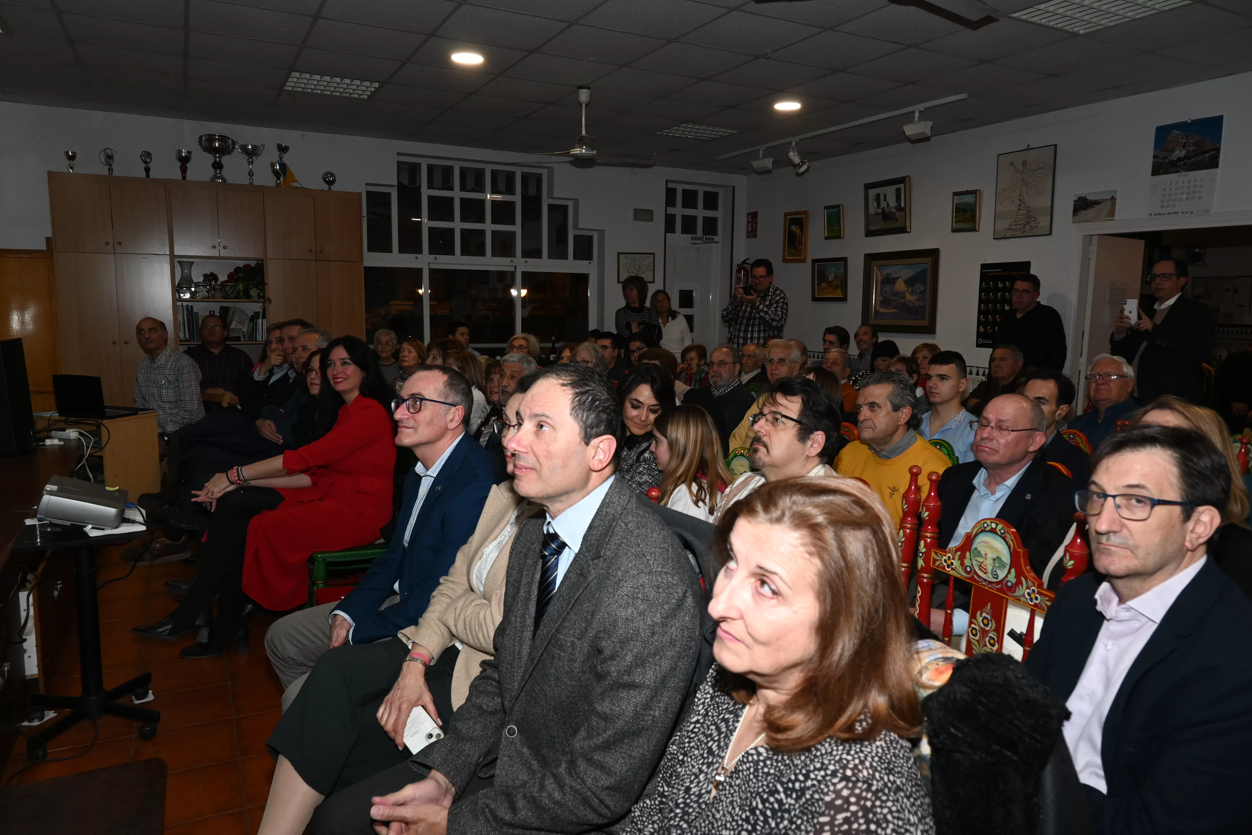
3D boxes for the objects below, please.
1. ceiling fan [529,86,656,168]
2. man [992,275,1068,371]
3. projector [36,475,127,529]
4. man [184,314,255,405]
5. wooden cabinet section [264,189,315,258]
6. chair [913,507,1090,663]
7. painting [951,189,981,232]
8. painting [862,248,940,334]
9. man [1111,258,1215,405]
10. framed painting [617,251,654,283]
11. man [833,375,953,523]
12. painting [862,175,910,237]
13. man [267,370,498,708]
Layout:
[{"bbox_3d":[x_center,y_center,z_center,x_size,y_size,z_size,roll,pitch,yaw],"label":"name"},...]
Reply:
[{"bbox_3d":[-0.280,-2.013,5.650,1.060,0.480,1.000,0,8,-5],"label":"ceiling fan"},{"bbox_3d":[3.012,-0.240,6.322,0.330,1.674,0.520,-6,10,-39],"label":"man"},{"bbox_3d":[-1.772,0.281,2.732,0.220,0.083,0.275,14,1,-28],"label":"projector"},{"bbox_3d":[-3.066,-0.117,6.309,0.560,1.312,0.780,-3,9,-28],"label":"man"},{"bbox_3d":[-2.955,-1.680,7.317,0.377,0.588,0.420,-3,9,-27],"label":"wooden cabinet section"},{"bbox_3d":[0.738,0.691,1.996,0.430,1.035,0.462,-3,9,-24],"label":"chair"},{"bbox_3d":[2.810,-1.708,6.919,0.045,0.335,0.280,-3,9,-28],"label":"painting"},{"bbox_3d":[2.497,-1.146,7.644,0.060,0.725,0.885,-3,9,-28],"label":"painting"},{"bbox_3d":[3.278,-0.083,5.172,0.520,1.769,0.560,-2,9,-21],"label":"man"},{"bbox_3d":[0.116,-1.624,9.089,0.458,0.319,0.030,-3,9,-28],"label":"framed painting"},{"bbox_3d":[0.778,0.456,2.966,0.800,1.230,0.560,-3,9,-28],"label":"man"},{"bbox_3d":[2.388,-1.937,7.689,0.050,0.500,0.570,-3,9,-28],"label":"painting"},{"bbox_3d":[-0.672,0.493,2.388,0.760,1.280,0.530,-5,10,-35],"label":"man"}]

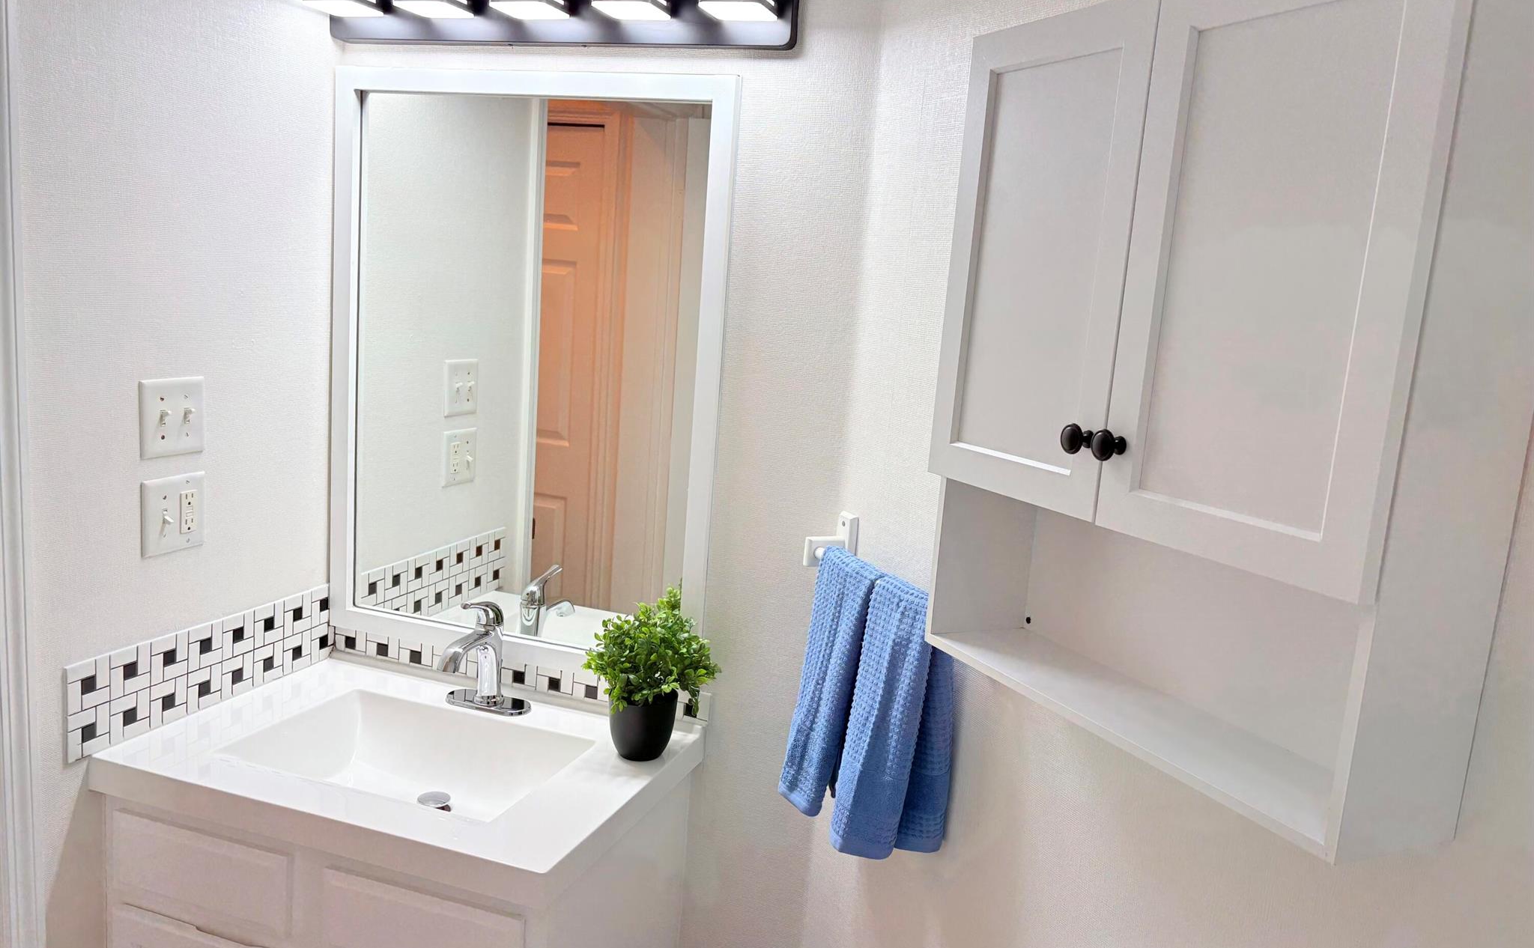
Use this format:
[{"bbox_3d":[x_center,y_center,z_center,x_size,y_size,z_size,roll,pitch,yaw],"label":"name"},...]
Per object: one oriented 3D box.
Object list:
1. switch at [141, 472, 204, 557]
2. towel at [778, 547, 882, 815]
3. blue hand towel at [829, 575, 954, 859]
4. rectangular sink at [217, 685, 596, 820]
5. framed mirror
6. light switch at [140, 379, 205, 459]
[{"bbox_3d":[-0.946,0.066,1.844,0.015,0.120,0.122,7,10,18],"label":"switch"},{"bbox_3d":[0.107,0.325,1.787,0.082,0.393,0.178,0,10,-26],"label":"towel"},{"bbox_3d":[0.181,0.342,1.633,0.082,0.388,0.189,0,10,-26],"label":"blue hand towel"},{"bbox_3d":[-0.577,0.504,1.876,0.488,0.128,0.336,7,10,18],"label":"rectangular sink"},{"bbox_3d":[-0.442,-0.172,2.042,0.764,1.037,0.025,7,10,18],"label":"framed mirror"},{"bbox_3d":[-0.935,-0.089,1.819,0.015,0.121,0.123,7,10,18],"label":"light switch"}]

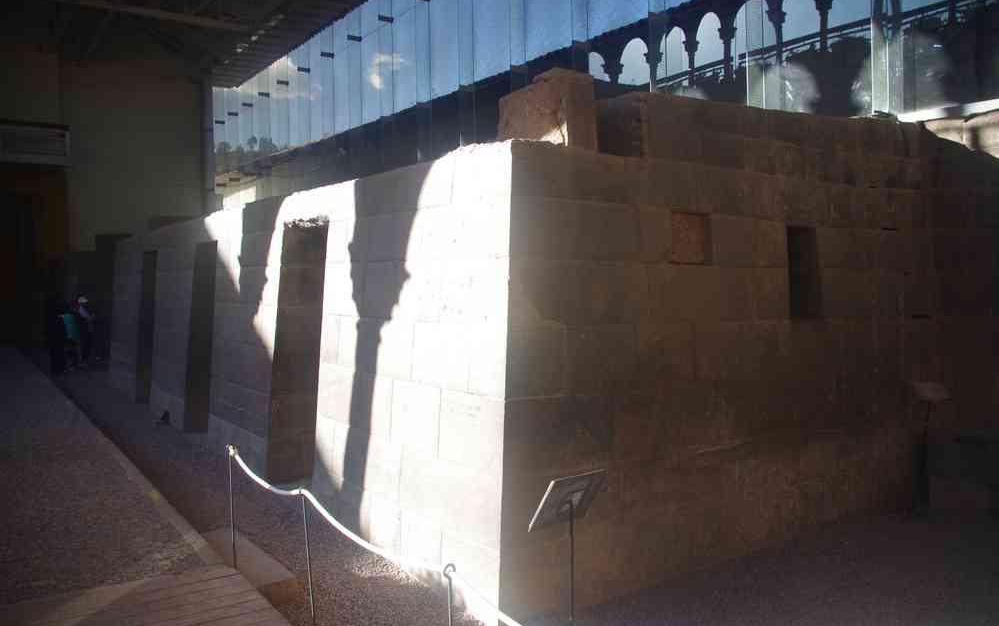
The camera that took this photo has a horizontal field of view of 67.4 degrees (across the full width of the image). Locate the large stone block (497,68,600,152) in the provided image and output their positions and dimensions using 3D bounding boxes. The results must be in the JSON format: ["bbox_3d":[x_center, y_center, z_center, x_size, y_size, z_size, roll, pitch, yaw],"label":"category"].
[{"bbox_3d":[0.268,-1.122,4.377,0.214,0.441,0.630,-2,3,-36],"label":"large stone block"}]

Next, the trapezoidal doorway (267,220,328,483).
[{"bbox_3d":[-1.462,0.377,6.221,0.500,2.234,0.997,-2,3,-36],"label":"trapezoidal doorway"}]

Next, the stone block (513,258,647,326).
[{"bbox_3d":[0.312,-0.108,4.323,1.011,0.377,0.500,-2,3,-36],"label":"stone block"}]

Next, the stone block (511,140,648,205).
[{"bbox_3d":[0.316,-0.765,4.354,1.024,0.288,0.534,-2,3,-36],"label":"stone block"}]

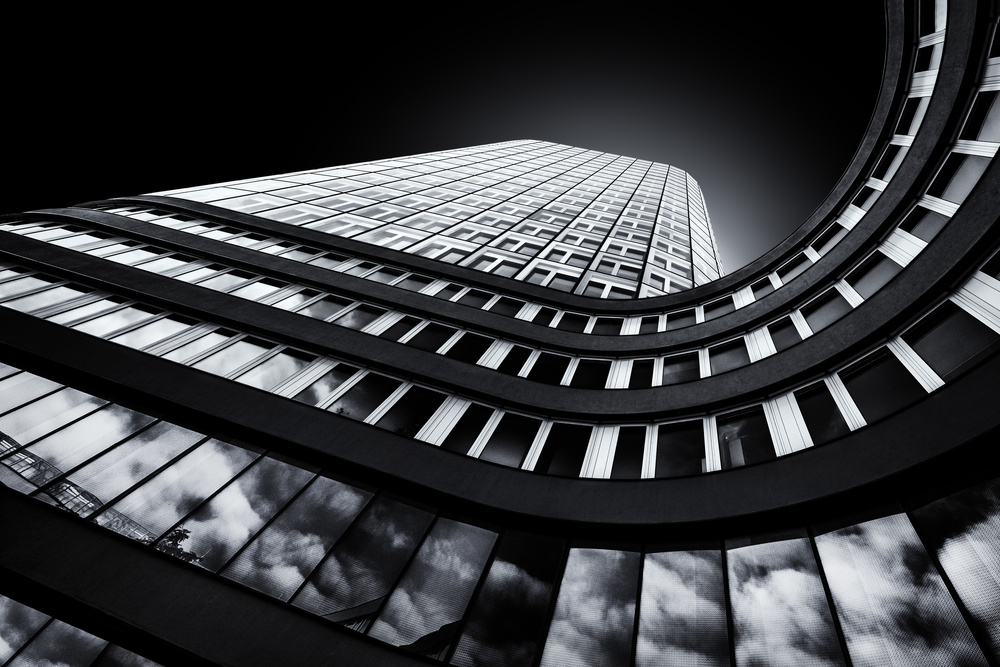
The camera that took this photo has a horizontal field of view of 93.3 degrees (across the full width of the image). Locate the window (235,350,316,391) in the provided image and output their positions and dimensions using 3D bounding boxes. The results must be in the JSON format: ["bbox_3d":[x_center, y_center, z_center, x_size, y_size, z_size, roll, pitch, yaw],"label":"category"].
[{"bbox_3d":[-6.029,0.977,12.718,1.095,2.143,0.100,14,-62,15],"label":"window"}]

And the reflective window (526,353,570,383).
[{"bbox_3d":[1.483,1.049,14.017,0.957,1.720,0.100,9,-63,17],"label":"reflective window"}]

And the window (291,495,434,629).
[{"bbox_3d":[-2.213,3.849,8.255,1.229,2.420,0.100,18,-61,13],"label":"window"}]

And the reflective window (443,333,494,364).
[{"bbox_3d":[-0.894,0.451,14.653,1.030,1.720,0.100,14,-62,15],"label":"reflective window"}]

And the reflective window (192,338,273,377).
[{"bbox_3d":[-7.348,0.655,13.069,1.128,2.158,0.100,14,-62,15],"label":"reflective window"}]

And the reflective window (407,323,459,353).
[{"bbox_3d":[-2.154,0.141,15.023,1.047,1.943,0.100,14,-62,15],"label":"reflective window"}]

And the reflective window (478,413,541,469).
[{"bbox_3d":[0.268,2.510,11.038,0.946,2.075,0.100,9,-63,17],"label":"reflective window"}]

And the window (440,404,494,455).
[{"bbox_3d":[-0.756,2.301,11.332,0.648,2.083,0.100,14,-62,15],"label":"window"}]

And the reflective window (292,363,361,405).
[{"bbox_3d":[-4.438,1.311,12.293,0.686,1.880,0.100,13,-62,15],"label":"reflective window"}]

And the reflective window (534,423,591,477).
[{"bbox_3d":[1.464,2.608,10.625,0.976,1.880,0.100,2,-65,21],"label":"reflective window"}]

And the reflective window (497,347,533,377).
[{"bbox_3d":[0.490,0.828,14.296,0.640,1.720,0.100,14,-62,14],"label":"reflective window"}]

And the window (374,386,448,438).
[{"bbox_3d":[-2.128,1.903,11.680,1.043,1.880,0.100,13,-62,15],"label":"window"}]

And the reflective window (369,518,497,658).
[{"bbox_3d":[-0.973,4.135,7.911,1.175,2.420,0.100,10,-63,17],"label":"reflective window"}]

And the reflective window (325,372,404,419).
[{"bbox_3d":[-3.448,1.628,12.050,1.020,2.099,0.100,14,-62,15],"label":"reflective window"}]

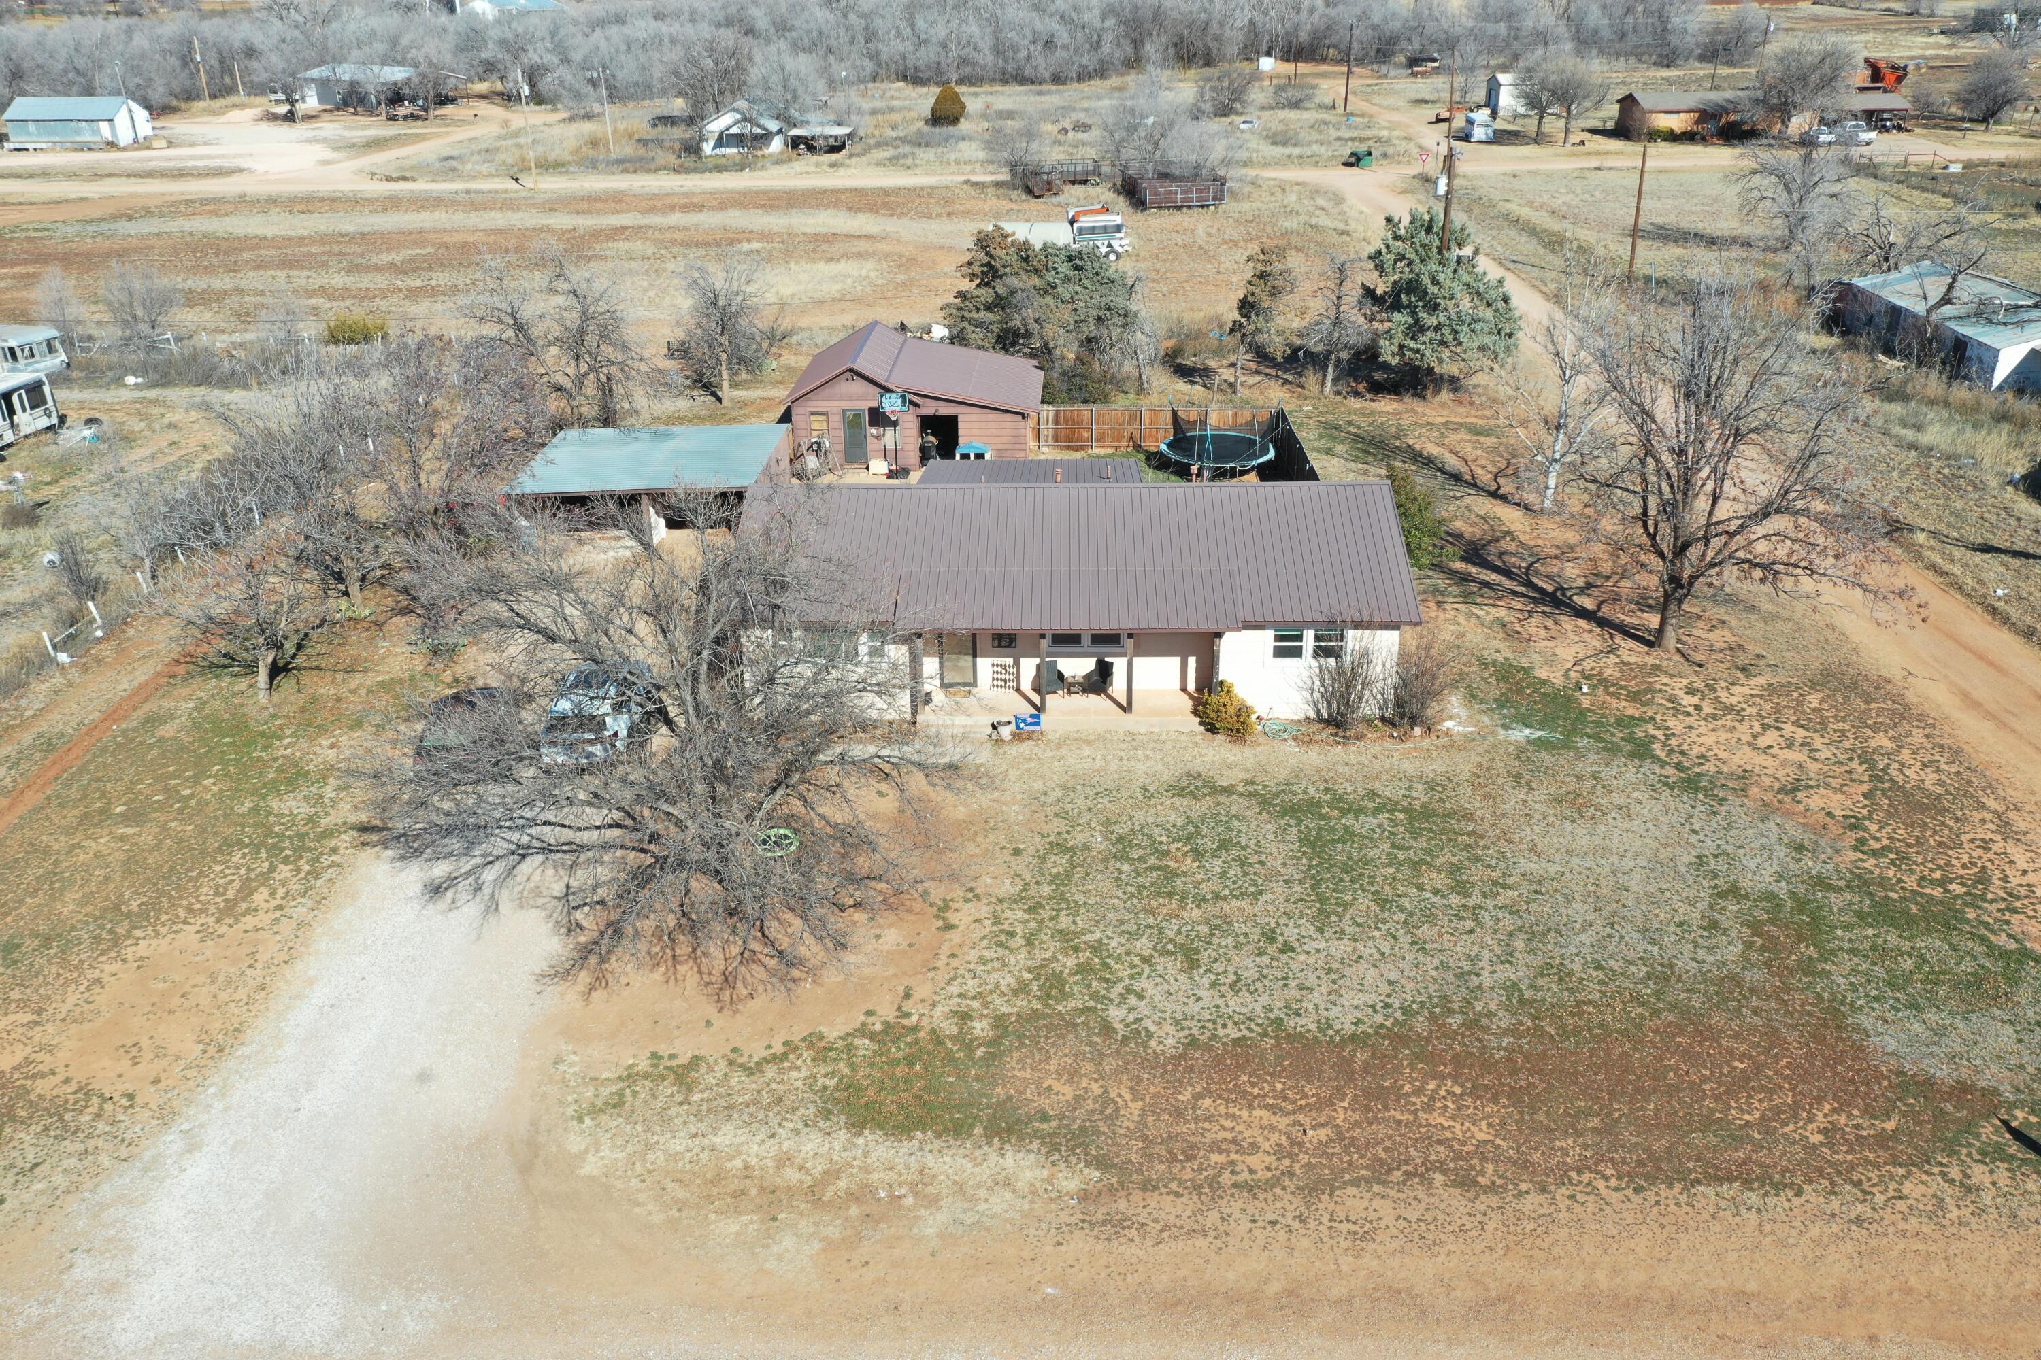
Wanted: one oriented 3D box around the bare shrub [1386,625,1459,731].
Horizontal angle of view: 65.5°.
[{"bbox_3d":[10.170,0.020,40.160,1.750,2.400,1.600,6,27,14],"label":"bare shrub"}]

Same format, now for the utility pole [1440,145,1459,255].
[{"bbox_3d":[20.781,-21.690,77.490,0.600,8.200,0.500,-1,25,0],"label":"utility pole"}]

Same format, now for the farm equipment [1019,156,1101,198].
[{"bbox_3d":[3.126,-40.488,127.187,6.600,2.300,4.500,2,25,7],"label":"farm equipment"}]

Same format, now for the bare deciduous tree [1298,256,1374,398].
[{"bbox_3d":[13.380,-14.990,67.170,2.900,5.800,2.800,4,26,10],"label":"bare deciduous tree"}]

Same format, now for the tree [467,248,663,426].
[{"bbox_3d":[-17.809,-13.248,62.300,7.300,7.146,6.800,-8,25,-14],"label":"tree"}]

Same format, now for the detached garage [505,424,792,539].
[{"bbox_3d":[-12.179,-6.473,53.396,7.800,2.250,6.900,-1,25,1],"label":"detached garage"}]

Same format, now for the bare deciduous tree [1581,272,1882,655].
[{"bbox_3d":[17.903,-5.133,40.385,7.400,9.800,7.200,-1,25,0],"label":"bare deciduous tree"}]

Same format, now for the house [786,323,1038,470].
[{"bbox_3d":[-3.823,-11.021,60.917,9.183,4.002,7.438,0,25,2],"label":"house"}]

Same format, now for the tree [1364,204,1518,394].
[{"bbox_3d":[18.164,-16.607,68.363,6.400,7.201,6.200,5,25,14],"label":"tree"}]

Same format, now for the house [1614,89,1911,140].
[{"bbox_3d":[67.404,-51.726,144.903,22.500,3.750,8.200,-2,25,-3],"label":"house"}]

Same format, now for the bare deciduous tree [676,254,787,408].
[{"bbox_3d":[-12.550,-14.612,66.521,4.600,6.216,4.500,-1,25,0],"label":"bare deciduous tree"}]

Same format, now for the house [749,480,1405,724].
[{"bbox_3d":[1.342,-3.078,42.897,16.798,4.669,10.657,0,25,2],"label":"house"}]

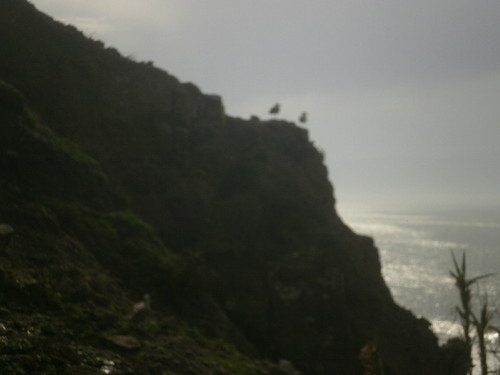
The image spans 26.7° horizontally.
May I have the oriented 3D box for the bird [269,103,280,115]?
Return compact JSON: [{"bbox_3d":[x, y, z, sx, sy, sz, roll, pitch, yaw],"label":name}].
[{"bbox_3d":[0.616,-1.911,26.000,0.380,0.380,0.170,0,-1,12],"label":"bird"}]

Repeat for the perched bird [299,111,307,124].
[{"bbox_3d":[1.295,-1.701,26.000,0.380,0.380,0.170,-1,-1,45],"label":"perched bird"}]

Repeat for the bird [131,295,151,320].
[{"bbox_3d":[-1.714,1.878,16.500,0.380,0.400,0.170,0,-1,12],"label":"bird"}]

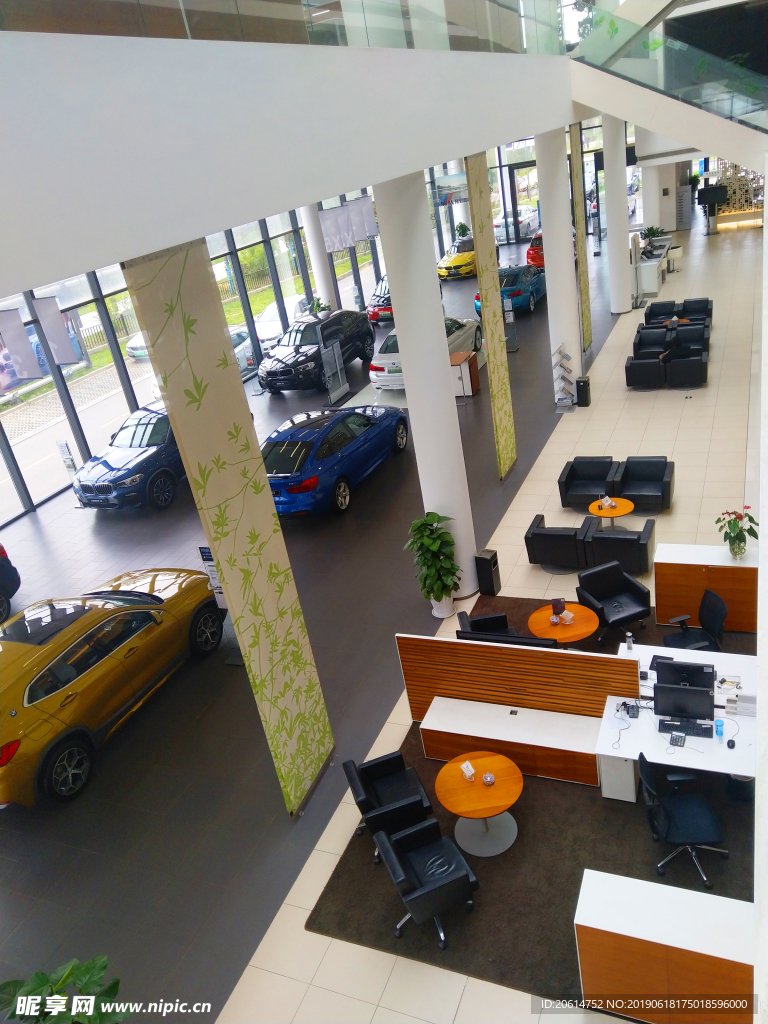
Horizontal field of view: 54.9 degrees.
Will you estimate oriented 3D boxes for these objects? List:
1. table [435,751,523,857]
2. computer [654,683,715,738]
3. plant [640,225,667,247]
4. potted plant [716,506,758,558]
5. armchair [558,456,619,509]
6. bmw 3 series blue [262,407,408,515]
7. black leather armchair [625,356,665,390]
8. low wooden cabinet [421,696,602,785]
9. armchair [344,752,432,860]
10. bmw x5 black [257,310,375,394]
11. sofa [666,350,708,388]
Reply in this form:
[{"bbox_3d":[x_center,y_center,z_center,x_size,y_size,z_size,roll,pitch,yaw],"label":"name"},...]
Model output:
[{"bbox_3d":[0.956,2.850,7.143,0.835,0.620,0.835,2,28,26],"label":"table"},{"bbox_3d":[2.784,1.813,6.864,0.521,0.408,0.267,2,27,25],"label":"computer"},{"bbox_3d":[9.776,-10.012,26.875,0.850,0.700,0.800,2,28,26],"label":"plant"},{"bbox_3d":[4.228,0.263,8.853,0.469,0.612,0.435,2,27,25],"label":"potted plant"},{"bbox_3d":[3.505,-0.474,12.507,0.834,0.730,0.730,2,28,25],"label":"armchair"},{"bbox_3d":[-1.137,-1.274,14.941,1.850,1.500,4.800,2,28,26],"label":"bmw 3 series blue"},{"bbox_3d":[6.051,-3.267,17.018,0.834,0.730,0.730,0,27,23],"label":"black leather armchair"},{"bbox_3d":[1.344,2.389,7.756,1.820,0.430,0.480,2,28,26],"label":"low wooden cabinet"},{"bbox_3d":[0.049,2.828,7.260,0.670,0.800,0.650,-16,26,-12],"label":"armchair"},{"bbox_3d":[-2.010,-4.891,22.115,1.950,1.700,4.880,2,28,26],"label":"bmw x5 black"},{"bbox_3d":[6.845,-3.198,16.681,0.837,0.735,0.772,2,27,25],"label":"sofa"}]

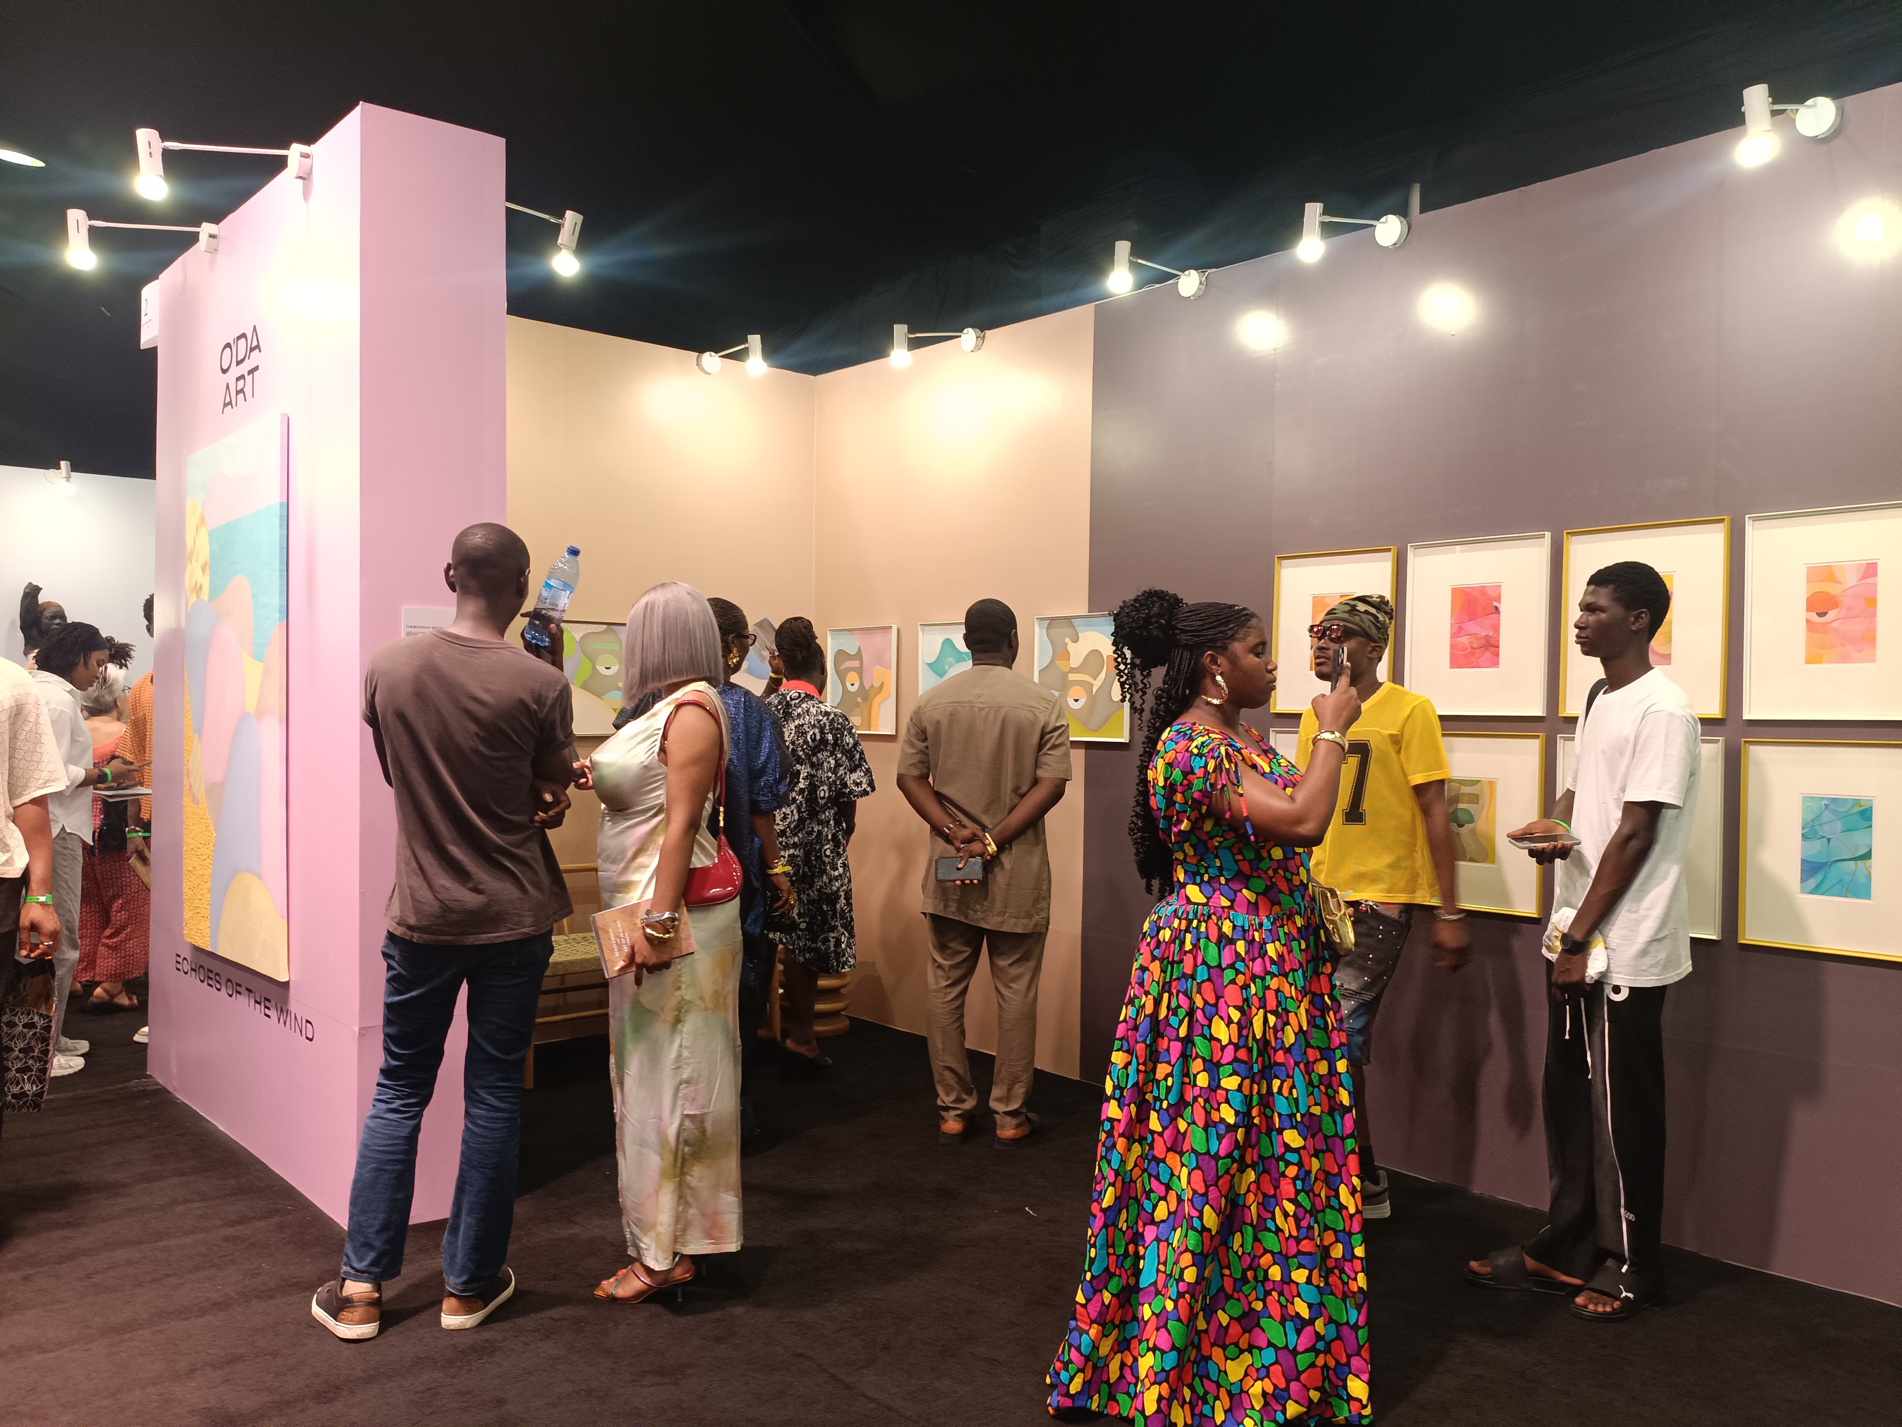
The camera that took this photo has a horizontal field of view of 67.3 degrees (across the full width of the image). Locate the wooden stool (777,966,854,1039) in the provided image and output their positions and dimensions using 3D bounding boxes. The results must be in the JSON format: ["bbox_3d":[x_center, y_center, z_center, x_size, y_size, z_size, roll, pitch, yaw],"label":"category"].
[{"bbox_3d":[-0.583,1.153,6.148,0.315,0.420,0.315,1,0,0],"label":"wooden stool"}]

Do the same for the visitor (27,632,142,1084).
[{"bbox_3d":[-3.322,0.498,5.463,0.520,1.680,0.460,0,1,-40],"label":"visitor"}]

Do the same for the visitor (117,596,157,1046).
[{"bbox_3d":[-3.279,0.425,5.942,0.560,1.820,0.360,1,0,10],"label":"visitor"}]

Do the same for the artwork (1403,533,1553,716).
[{"bbox_3d":[1.554,-0.253,4.234,0.028,0.521,0.432,0,0,-42],"label":"artwork"}]

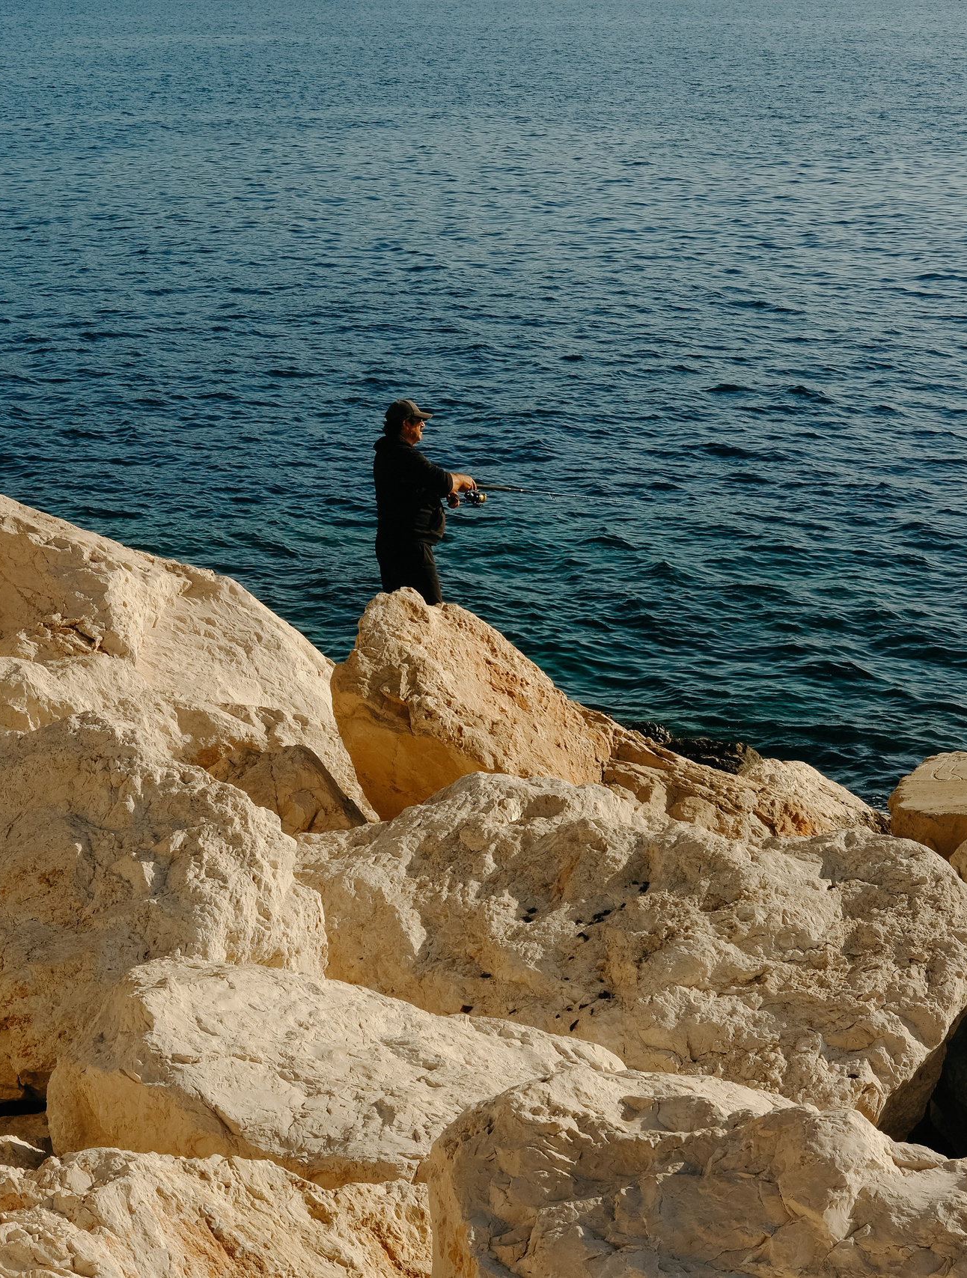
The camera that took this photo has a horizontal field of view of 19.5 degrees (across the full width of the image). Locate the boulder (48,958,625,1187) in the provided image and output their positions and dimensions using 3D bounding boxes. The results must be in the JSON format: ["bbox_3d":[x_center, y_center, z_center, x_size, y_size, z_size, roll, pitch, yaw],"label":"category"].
[{"bbox_3d":[-0.345,1.105,7.100,1.500,0.580,0.900,4,14,15],"label":"boulder"}]

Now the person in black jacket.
[{"bbox_3d":[-0.348,-0.533,16.600,0.600,1.760,0.550,0,13,0],"label":"person in black jacket"}]

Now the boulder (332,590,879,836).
[{"bbox_3d":[0.622,0.456,14.200,2.650,1.400,1.700,2,14,8],"label":"boulder"}]

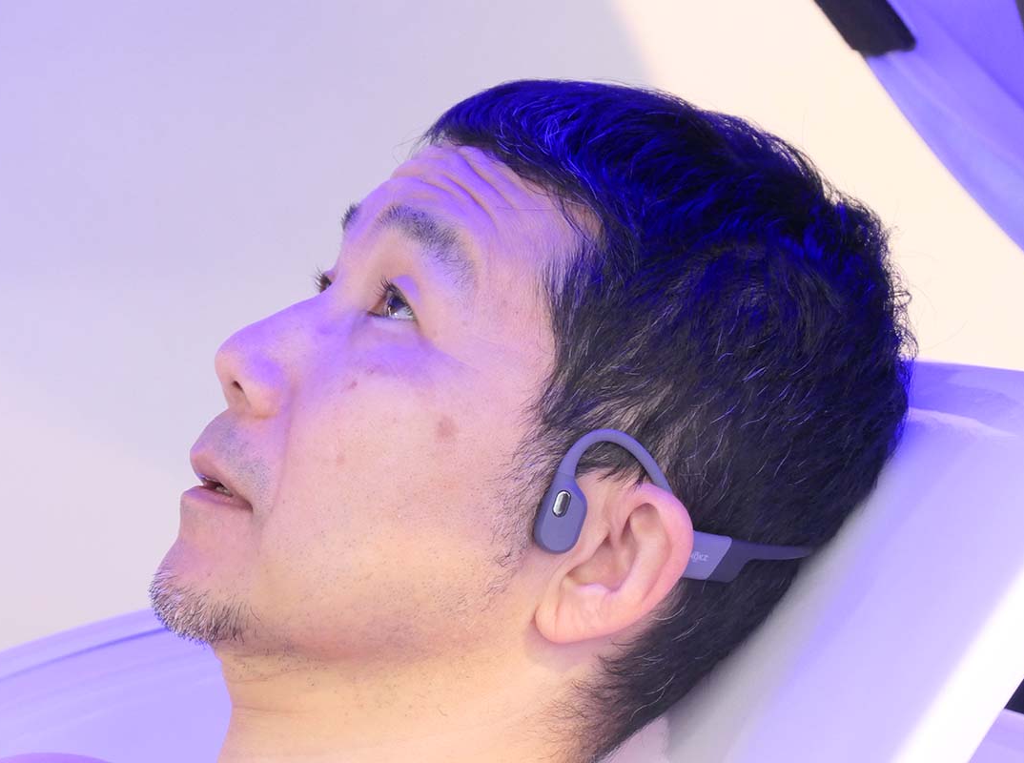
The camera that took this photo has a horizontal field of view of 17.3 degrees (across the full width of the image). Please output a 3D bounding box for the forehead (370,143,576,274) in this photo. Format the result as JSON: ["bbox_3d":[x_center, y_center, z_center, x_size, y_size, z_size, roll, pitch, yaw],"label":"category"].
[{"bbox_3d":[-0.017,-0.057,1.115,0.048,0.052,0.125,37,-7,-20],"label":"forehead"}]

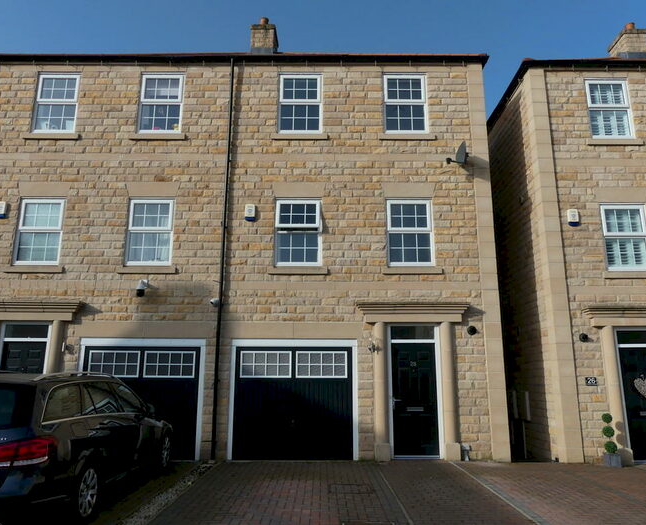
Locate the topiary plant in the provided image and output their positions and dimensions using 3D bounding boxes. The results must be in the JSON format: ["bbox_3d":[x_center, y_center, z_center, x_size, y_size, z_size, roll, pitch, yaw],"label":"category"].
[{"bbox_3d":[4.835,2.879,8.497,0.215,0.660,0.215,0,-13,0],"label":"topiary plant"}]

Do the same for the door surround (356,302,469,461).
[{"bbox_3d":[1.610,2.078,8.861,2.030,2.700,0.300,0,-13,0],"label":"door surround"}]

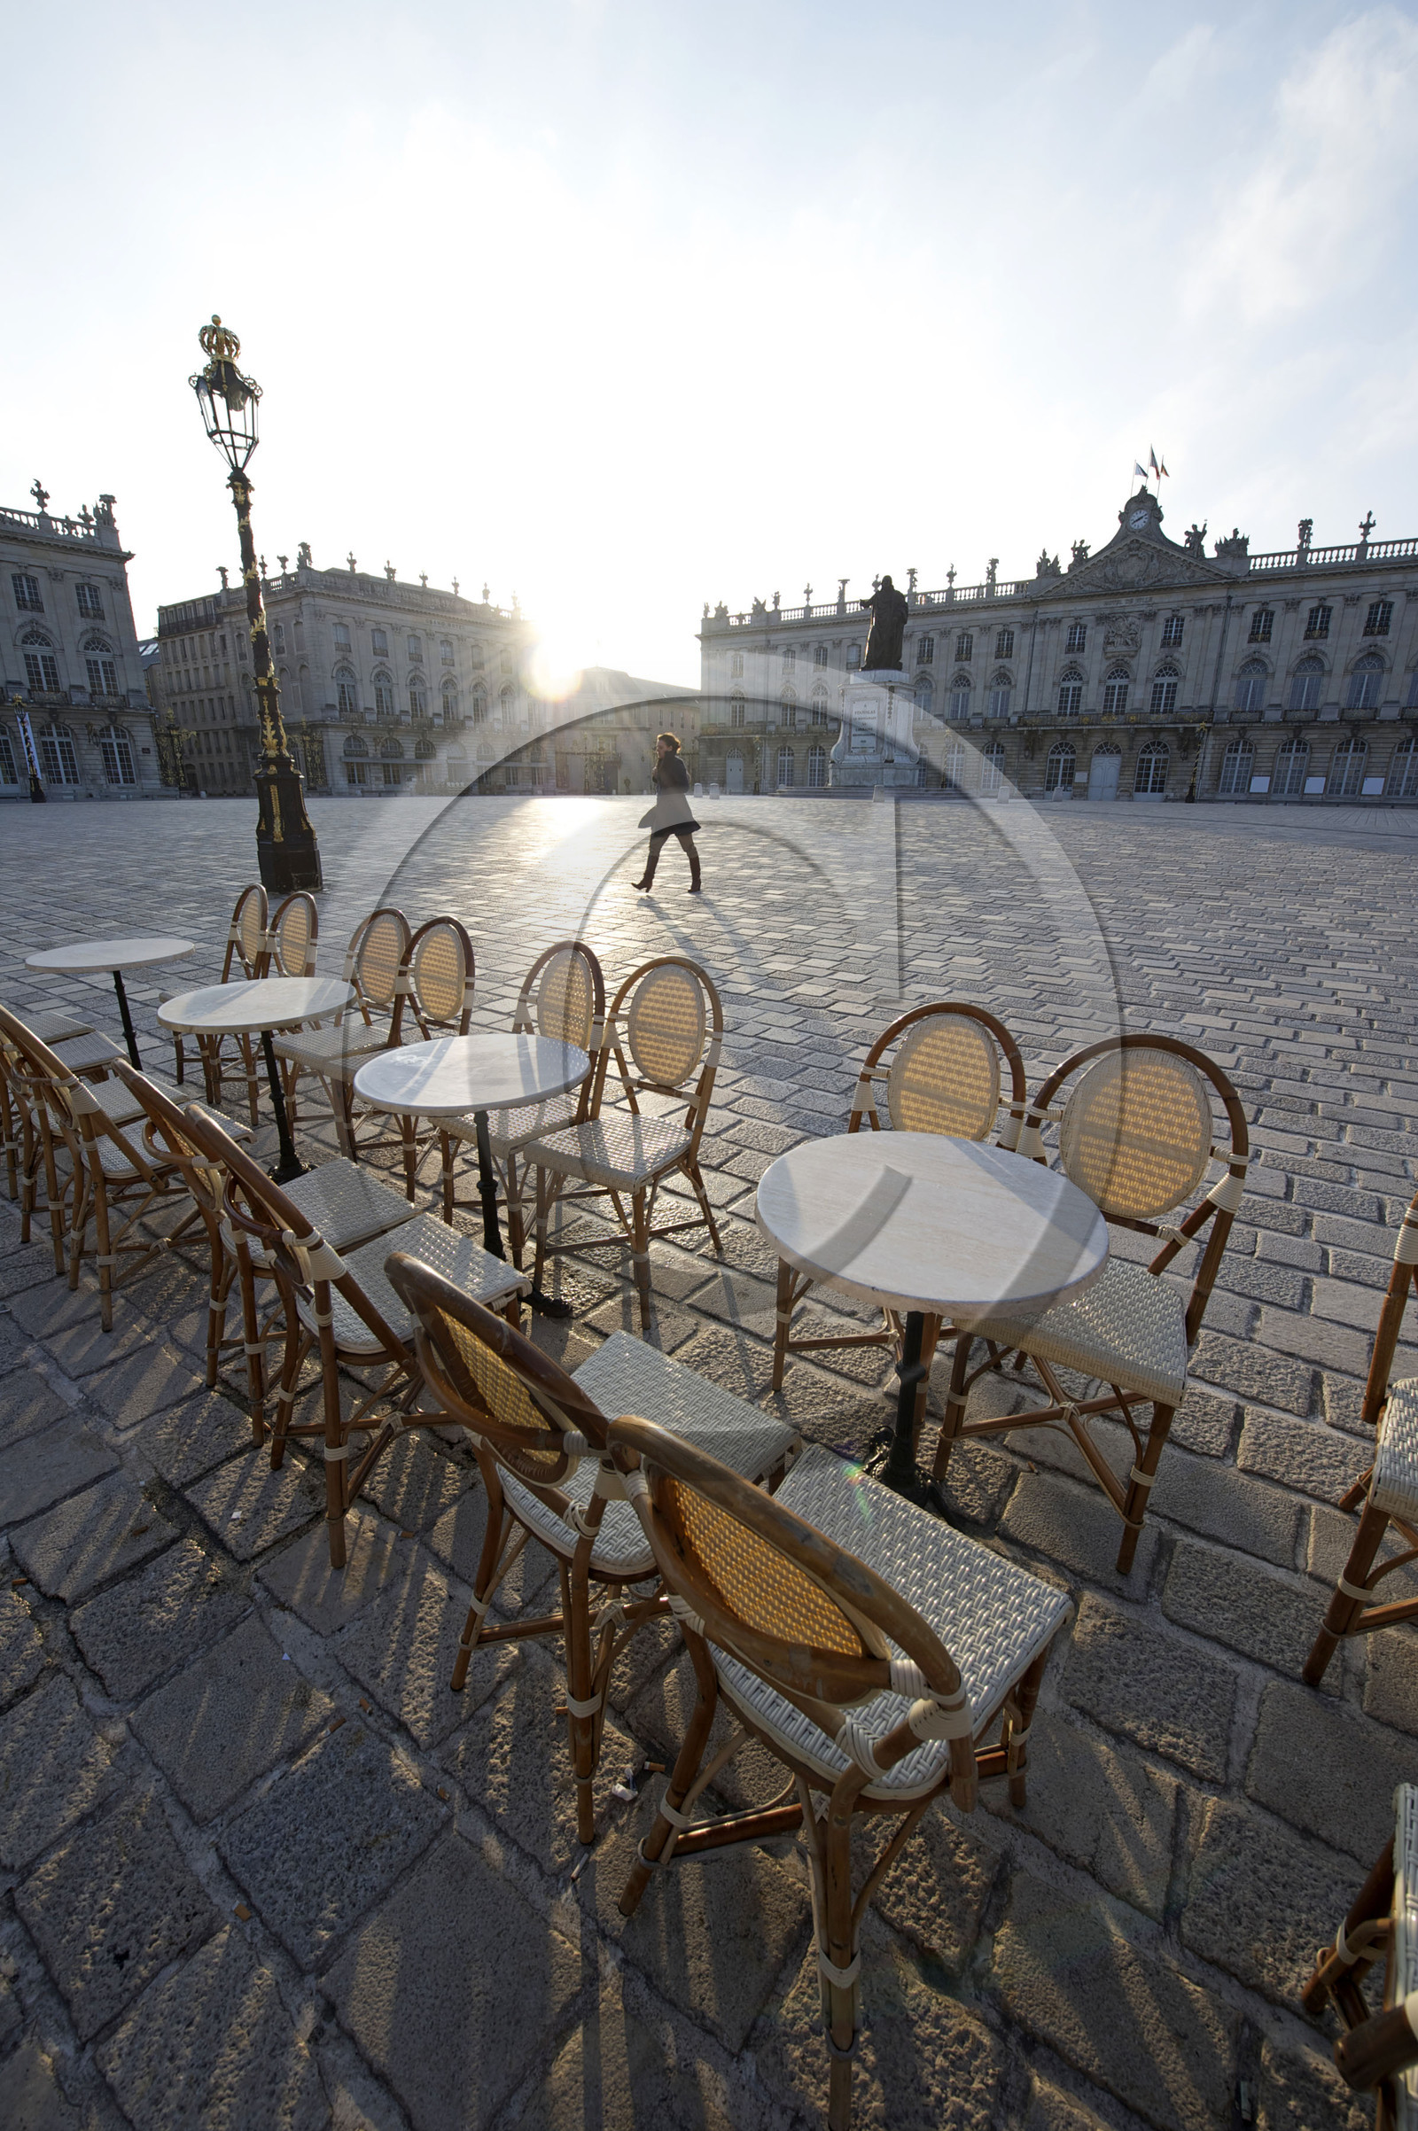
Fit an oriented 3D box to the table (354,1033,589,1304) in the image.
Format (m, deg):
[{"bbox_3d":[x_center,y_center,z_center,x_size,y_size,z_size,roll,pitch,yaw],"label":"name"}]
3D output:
[{"bbox_3d":[-0.613,0.316,2.306,0.605,0.675,0.605,0,19,0],"label":"table"}]

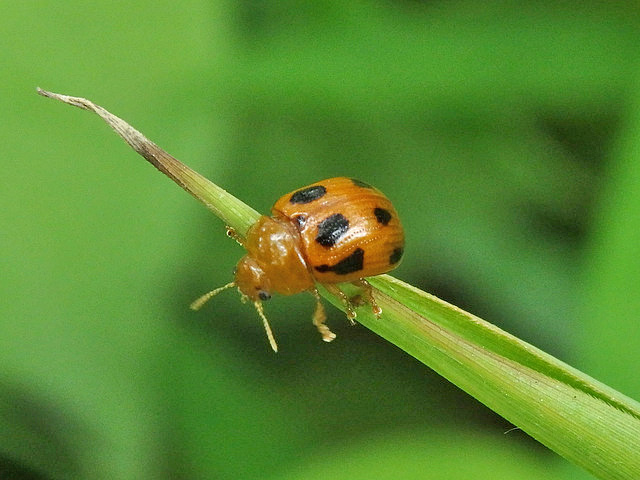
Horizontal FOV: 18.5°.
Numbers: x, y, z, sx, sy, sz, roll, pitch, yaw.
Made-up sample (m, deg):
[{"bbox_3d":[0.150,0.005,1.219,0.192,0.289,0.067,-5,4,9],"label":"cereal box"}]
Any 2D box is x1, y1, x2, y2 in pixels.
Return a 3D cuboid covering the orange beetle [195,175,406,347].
[{"bbox_3d":[0.000,0.000,0.082,0.008,0.004,0.005,-13,56,-31],"label":"orange beetle"}]

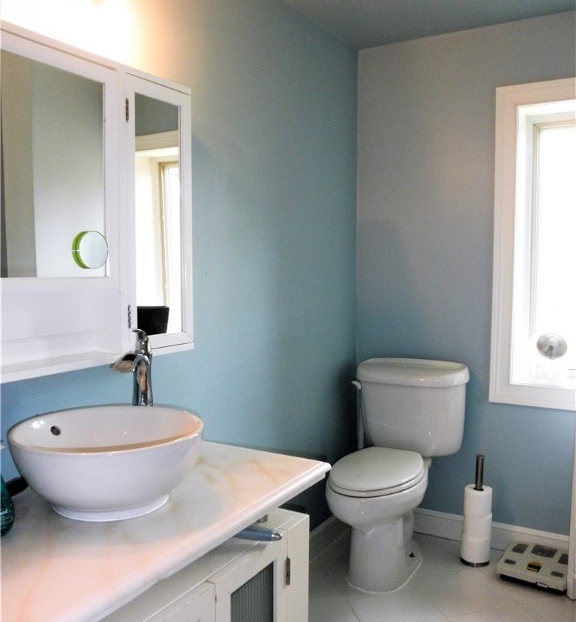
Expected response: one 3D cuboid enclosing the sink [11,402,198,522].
[{"bbox_3d":[-0.384,0.333,1.362,0.416,0.163,0.416,0,4,0],"label":"sink"}]

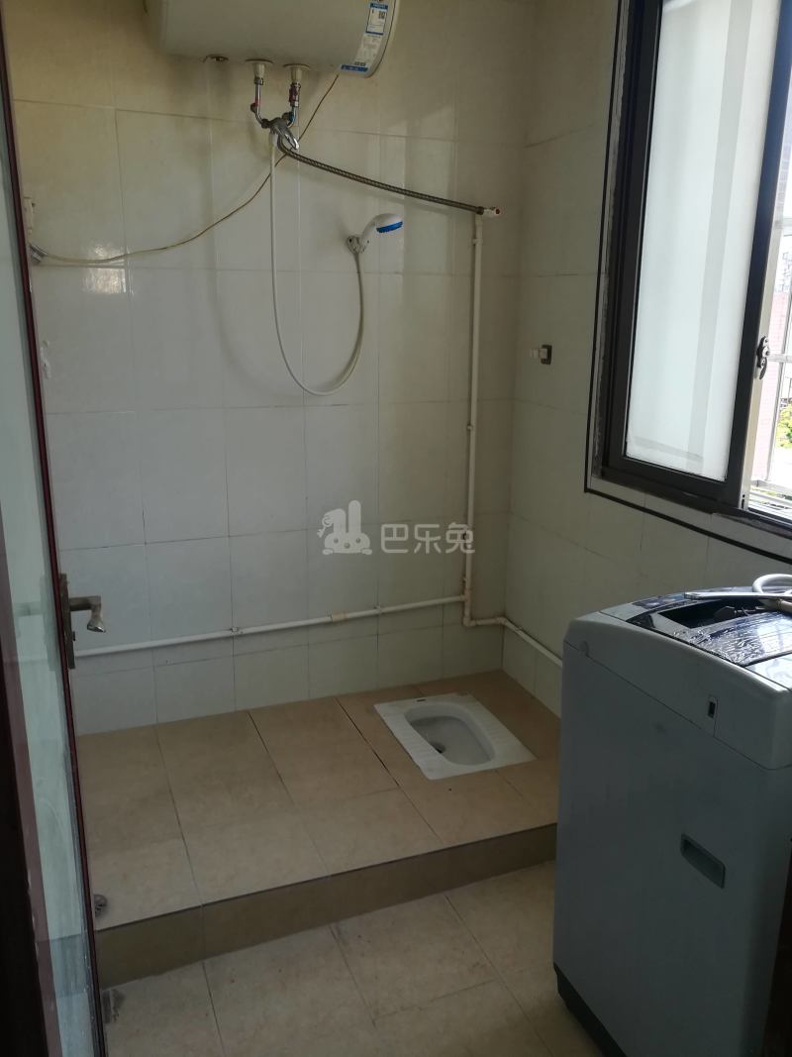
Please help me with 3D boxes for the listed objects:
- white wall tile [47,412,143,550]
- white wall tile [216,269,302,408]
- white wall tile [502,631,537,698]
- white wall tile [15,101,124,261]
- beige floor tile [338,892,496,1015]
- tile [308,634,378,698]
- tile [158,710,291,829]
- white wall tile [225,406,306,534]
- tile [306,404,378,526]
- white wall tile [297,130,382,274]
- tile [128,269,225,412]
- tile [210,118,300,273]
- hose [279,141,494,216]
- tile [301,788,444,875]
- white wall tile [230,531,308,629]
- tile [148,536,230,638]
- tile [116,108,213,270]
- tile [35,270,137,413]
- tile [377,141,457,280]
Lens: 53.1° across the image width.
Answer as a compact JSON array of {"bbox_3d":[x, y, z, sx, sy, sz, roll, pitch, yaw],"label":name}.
[{"bbox_3d":[-0.869,-0.134,2.281,0.250,0.399,0.012,-5,16,-22],"label":"white wall tile"},{"bbox_3d":[-0.402,-0.564,2.363,0.250,0.399,0.012,-5,16,-22],"label":"white wall tile"},{"bbox_3d":[0.448,0.455,2.849,0.012,0.192,0.240,-5,16,-22],"label":"white wall tile"},{"bbox_3d":[-0.870,-0.914,2.122,0.251,0.399,0.010,-5,15,-21],"label":"white wall tile"},{"bbox_3d":[0.034,0.974,1.824,0.297,0.010,0.283,-5,15,-21],"label":"beige floor tile"},{"bbox_3d":[-0.182,0.482,2.766,0.252,0.206,0.010,-5,15,-21],"label":"tile"},{"bbox_3d":[-0.517,0.699,2.340,0.297,0.010,0.605,-5,15,-21],"label":"tile"},{"bbox_3d":[-0.406,-0.178,2.464,0.250,0.399,0.012,-5,16,-22],"label":"white wall tile"},{"bbox_3d":[-0.175,-0.202,2.605,0.250,0.400,0.010,-5,15,-21],"label":"tile"},{"bbox_3d":[-0.168,-0.976,2.396,0.252,0.400,0.010,-5,15,-21],"label":"white wall tile"},{"bbox_3d":[-0.634,-0.542,2.271,0.250,0.399,0.012,-5,16,-22],"label":"tile"},{"bbox_3d":[-0.398,-0.950,2.261,0.250,0.399,0.012,-5,16,-22],"label":"tile"},{"bbox_3d":[-0.016,-1.016,2.310,0.714,0.138,0.040,-9,17,-32],"label":"hose"},{"bbox_3d":[-0.069,0.772,2.023,0.297,0.012,0.280,-5,16,-22],"label":"tile"},{"bbox_3d":[-0.409,0.201,2.563,0.250,0.385,0.012,-5,16,-22],"label":"white wall tile"},{"bbox_3d":[-0.645,0.229,2.505,0.251,0.399,0.010,-5,15,-21],"label":"tile"},{"bbox_3d":[-0.637,-0.935,2.213,0.251,0.399,0.010,-5,15,-21],"label":"tile"},{"bbox_3d":[-0.873,-0.524,2.219,0.252,0.400,0.010,-5,15,-21],"label":"tile"},{"bbox_3d":[0.066,-0.997,2.487,0.252,0.400,0.010,-5,15,-21],"label":"tile"}]

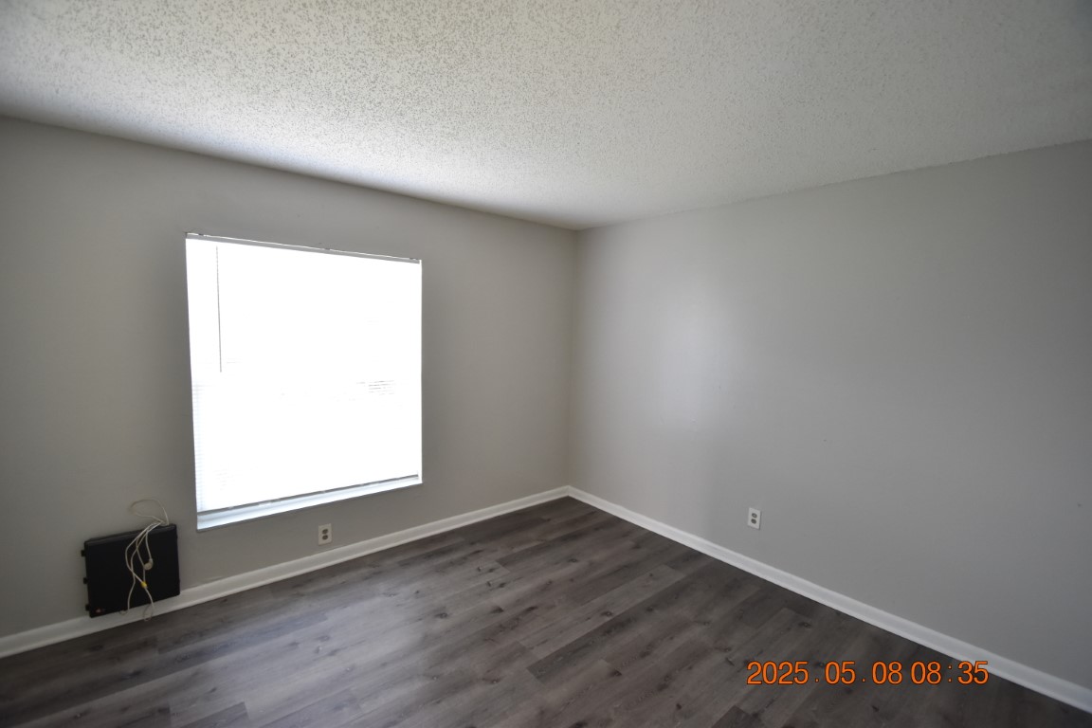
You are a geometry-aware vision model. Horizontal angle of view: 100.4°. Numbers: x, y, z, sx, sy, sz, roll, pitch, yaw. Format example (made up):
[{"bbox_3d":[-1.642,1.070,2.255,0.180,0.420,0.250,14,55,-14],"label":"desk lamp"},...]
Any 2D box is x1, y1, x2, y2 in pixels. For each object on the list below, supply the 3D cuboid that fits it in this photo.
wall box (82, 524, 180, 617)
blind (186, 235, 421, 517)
[{"bbox_3d":[-2.065,1.030,2.268,0.370,0.370,0.080,-3,7,-40],"label":"wall box"},{"bbox_3d":[-1.400,0.064,2.835,1.300,1.530,0.050,-3,7,-40],"label":"blind"}]

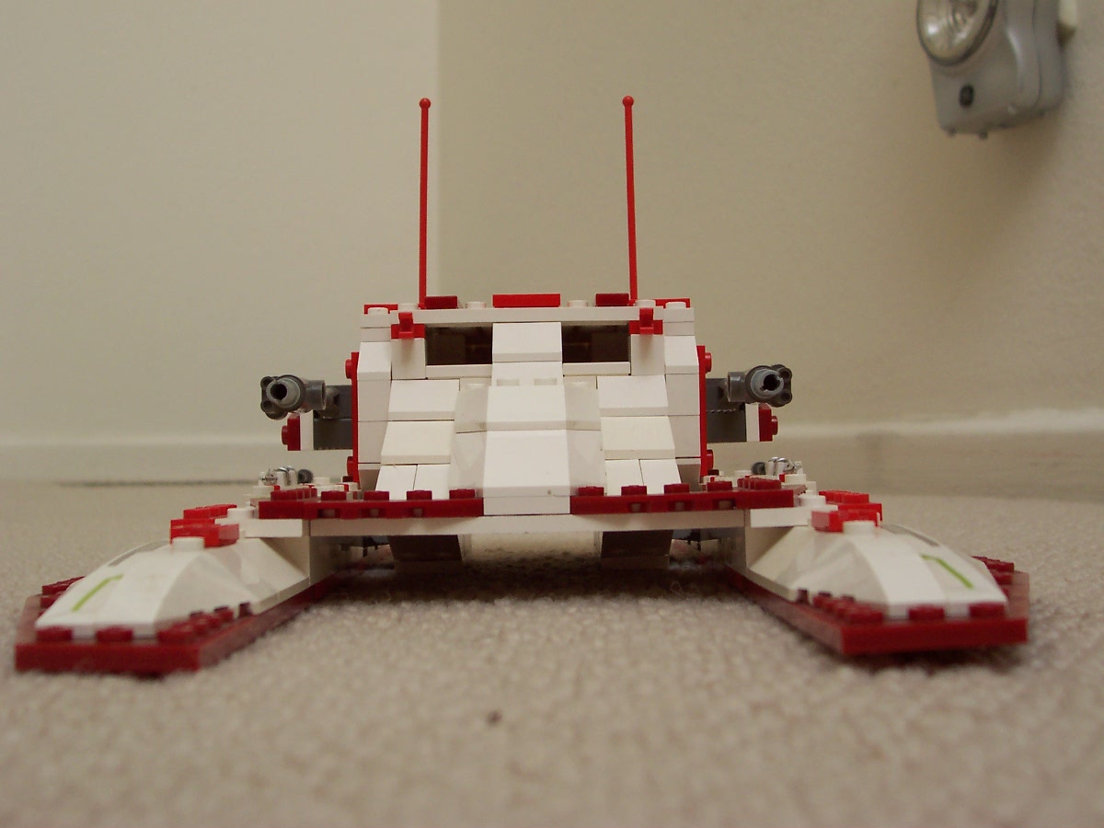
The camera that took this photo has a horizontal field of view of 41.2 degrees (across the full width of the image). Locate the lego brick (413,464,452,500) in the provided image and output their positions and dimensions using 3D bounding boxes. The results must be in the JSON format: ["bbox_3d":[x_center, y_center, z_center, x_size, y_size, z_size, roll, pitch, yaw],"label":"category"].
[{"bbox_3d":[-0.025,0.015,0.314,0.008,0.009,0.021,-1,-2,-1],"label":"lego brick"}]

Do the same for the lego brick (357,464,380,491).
[{"bbox_3d":[-0.041,0.016,0.350,0.008,0.010,0.014,-1,-1,0],"label":"lego brick"}]

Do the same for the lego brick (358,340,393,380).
[{"bbox_3d":[-0.042,-0.013,0.351,0.008,0.010,0.016,-1,-1,0],"label":"lego brick"}]

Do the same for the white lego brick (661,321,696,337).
[{"bbox_3d":[0.030,-0.020,0.357,0.008,0.003,0.009,-1,-1,0],"label":"white lego brick"}]

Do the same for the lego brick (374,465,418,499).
[{"bbox_3d":[-0.033,0.015,0.314,0.008,0.010,0.023,-1,-1,0],"label":"lego brick"}]

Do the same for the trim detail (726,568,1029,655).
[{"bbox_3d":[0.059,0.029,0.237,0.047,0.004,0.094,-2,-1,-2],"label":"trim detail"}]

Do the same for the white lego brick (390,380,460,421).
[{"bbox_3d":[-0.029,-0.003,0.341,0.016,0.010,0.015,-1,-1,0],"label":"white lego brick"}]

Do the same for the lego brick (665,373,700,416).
[{"bbox_3d":[0.031,-0.004,0.350,0.008,0.010,0.011,-1,-1,0],"label":"lego brick"}]

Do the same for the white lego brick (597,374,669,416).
[{"bbox_3d":[0.019,-0.005,0.343,0.016,0.010,0.016,-1,-1,0],"label":"white lego brick"}]

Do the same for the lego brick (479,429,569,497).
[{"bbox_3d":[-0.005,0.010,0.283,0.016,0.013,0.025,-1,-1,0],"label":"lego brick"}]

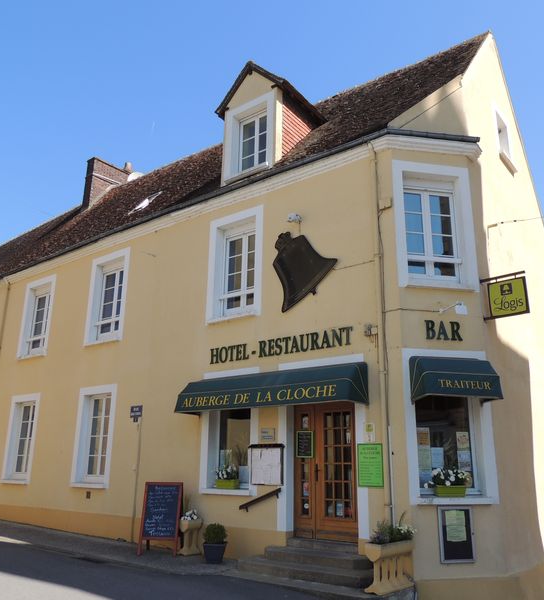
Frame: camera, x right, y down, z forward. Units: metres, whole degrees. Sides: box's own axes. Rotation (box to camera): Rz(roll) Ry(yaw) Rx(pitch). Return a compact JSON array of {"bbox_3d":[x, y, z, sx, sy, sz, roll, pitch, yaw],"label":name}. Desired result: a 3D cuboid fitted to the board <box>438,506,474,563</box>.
[{"bbox_3d":[2.517,3.176,7.501,0.490,0.700,0.060,3,-16,-9],"label":"board"}]

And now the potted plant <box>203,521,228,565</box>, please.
[{"bbox_3d":[-0.883,3.890,8.917,0.360,0.610,0.360,2,-16,-5],"label":"potted plant"}]

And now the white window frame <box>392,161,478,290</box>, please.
[{"bbox_3d":[2.574,-1.170,8.857,1.320,2.130,0.220,3,-16,-9],"label":"white window frame"}]

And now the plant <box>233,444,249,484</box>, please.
[{"bbox_3d":[-0.538,2.951,9.952,0.320,0.700,0.300,-11,-20,36],"label":"plant"}]

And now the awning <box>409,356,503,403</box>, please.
[{"bbox_3d":[2.592,1.129,7.846,1.120,0.670,0.530,3,-16,-9],"label":"awning"}]

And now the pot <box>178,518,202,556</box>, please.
[{"bbox_3d":[-1.398,4.103,9.623,0.320,0.550,0.300,13,-20,-37],"label":"pot"}]

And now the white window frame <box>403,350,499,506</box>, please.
[{"bbox_3d":[2.549,1.821,8.077,1.327,2.147,0.250,4,-17,-10],"label":"white window frame"}]

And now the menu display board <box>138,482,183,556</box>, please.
[{"bbox_3d":[-1.859,3.792,9.591,0.670,1.130,0.570,-1,-16,7],"label":"menu display board"}]

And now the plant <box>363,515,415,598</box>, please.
[{"bbox_3d":[1.518,3.265,7.136,0.740,0.820,0.300,15,-21,-41],"label":"plant"}]

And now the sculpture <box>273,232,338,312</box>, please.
[{"bbox_3d":[0.449,-0.576,9.632,1.340,1.380,0.150,-45,-37,21],"label":"sculpture"}]

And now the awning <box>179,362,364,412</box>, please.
[{"bbox_3d":[-0.139,1.506,9.236,3.620,0.650,0.580,-12,-20,38],"label":"awning"}]

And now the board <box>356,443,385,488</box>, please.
[{"bbox_3d":[1.440,2.401,8.053,0.400,0.594,0.030,-11,-20,36],"label":"board"}]

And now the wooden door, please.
[{"bbox_3d":[0.879,2.660,8.758,1.250,2.100,0.100,-12,-20,38],"label":"wooden door"}]

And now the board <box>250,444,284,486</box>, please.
[{"bbox_3d":[-0.068,2.710,9.108,0.658,0.635,0.100,-11,-20,36],"label":"board"}]

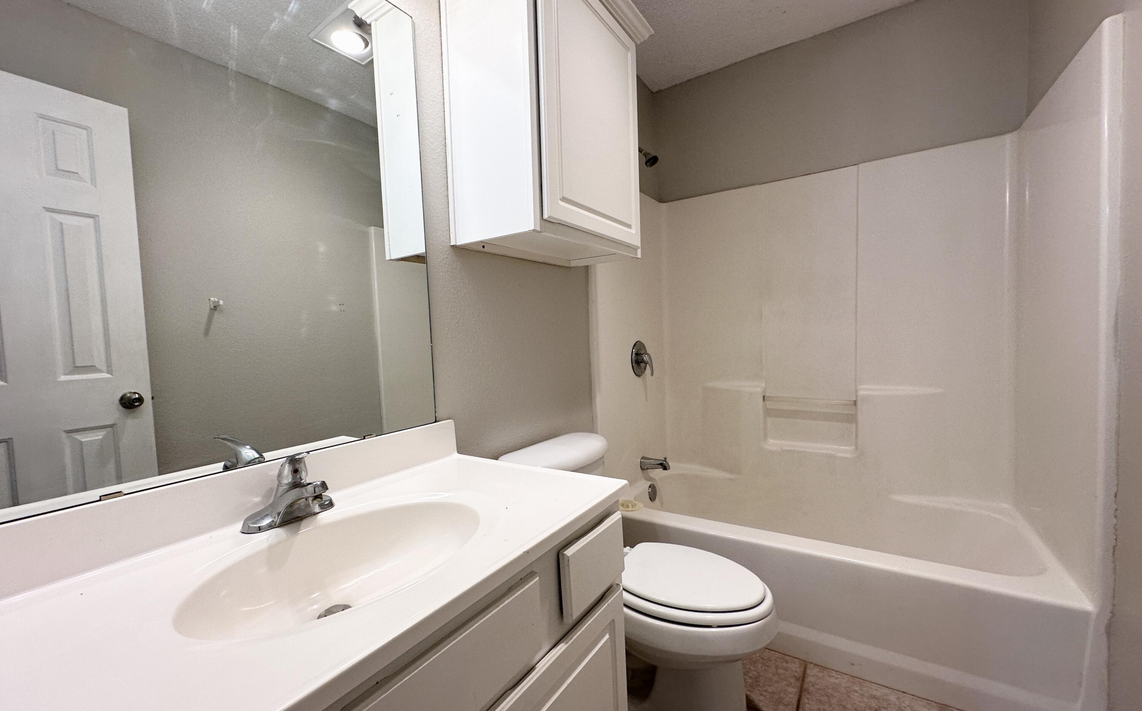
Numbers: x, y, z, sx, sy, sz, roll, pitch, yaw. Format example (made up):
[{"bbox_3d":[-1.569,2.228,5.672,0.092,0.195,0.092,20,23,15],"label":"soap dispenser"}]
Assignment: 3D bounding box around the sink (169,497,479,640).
[{"bbox_3d":[-0.336,0.373,0.718,0.335,0.145,0.445,0,3,33],"label":"sink"}]

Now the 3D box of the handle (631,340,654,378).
[{"bbox_3d":[0.372,0.018,2.277,0.078,0.178,0.180,0,3,33],"label":"handle"}]

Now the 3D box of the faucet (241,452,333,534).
[{"bbox_3d":[-0.486,0.232,0.834,0.160,0.140,0.160,0,3,33],"label":"faucet"}]

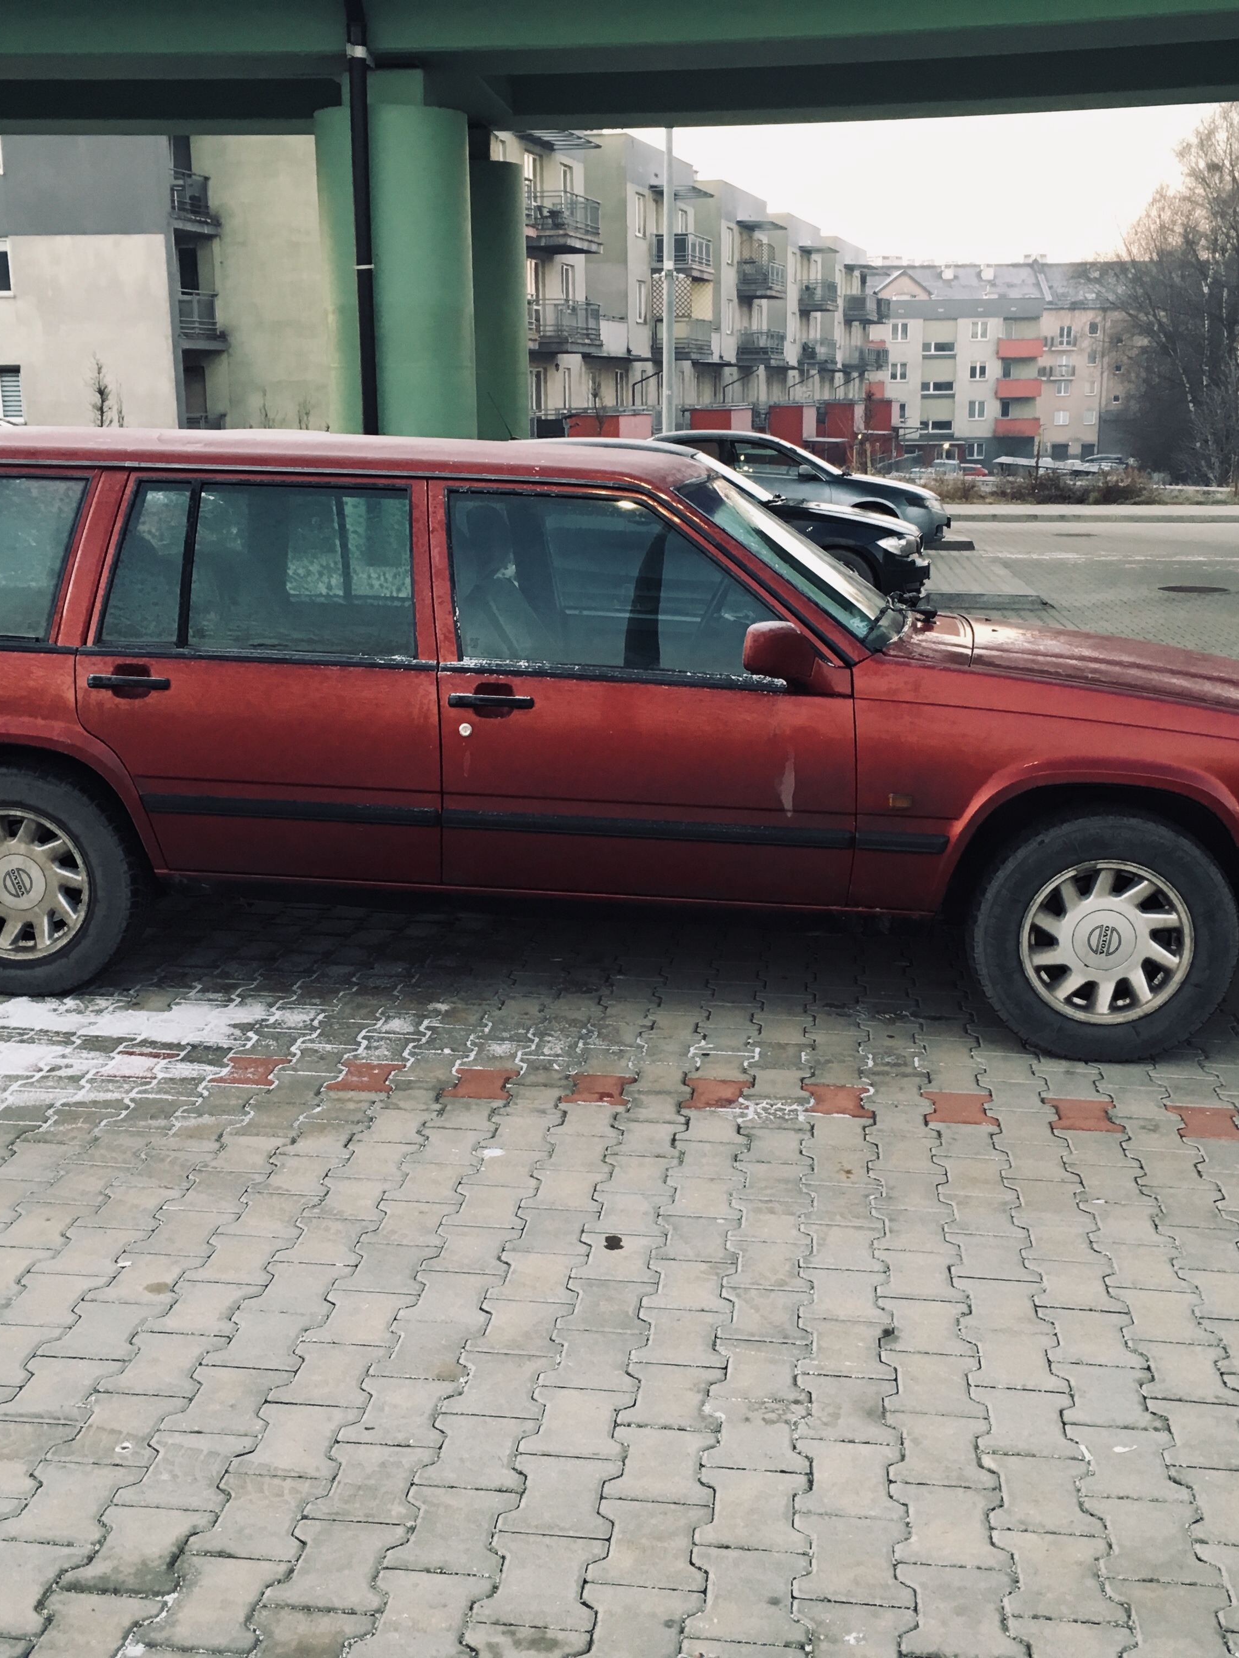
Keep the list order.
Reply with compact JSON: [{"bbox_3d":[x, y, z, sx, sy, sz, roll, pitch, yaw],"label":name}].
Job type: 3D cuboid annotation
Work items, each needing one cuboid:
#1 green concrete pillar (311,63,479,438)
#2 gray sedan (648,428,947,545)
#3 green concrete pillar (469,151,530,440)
[{"bbox_3d":[-1.943,-4.299,16.265,1.288,4.457,1.288,1,12,6],"label":"green concrete pillar"},{"bbox_3d":[1.537,-3.893,21.591,4.600,1.450,1.780,1,12,6],"label":"gray sedan"},{"bbox_3d":[-1.610,-4.813,19.314,1.288,4.117,1.288,1,12,6],"label":"green concrete pillar"}]

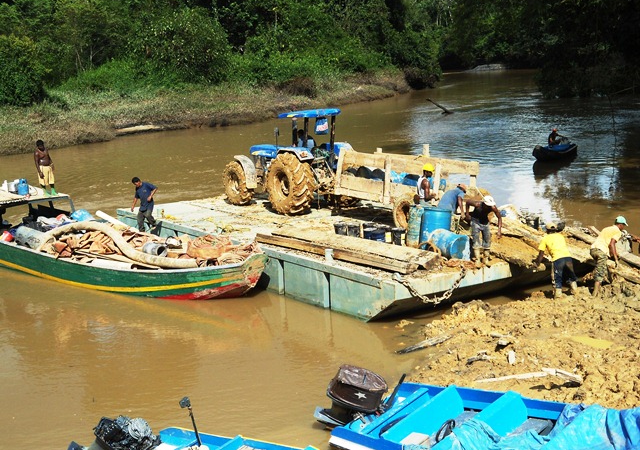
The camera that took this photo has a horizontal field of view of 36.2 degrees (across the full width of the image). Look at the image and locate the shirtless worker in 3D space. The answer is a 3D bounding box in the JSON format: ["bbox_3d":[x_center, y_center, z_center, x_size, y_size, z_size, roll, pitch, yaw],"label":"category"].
[{"bbox_3d":[-7.788,-1.631,27.800,0.580,1.630,0.380,-4,11,-22],"label":"shirtless worker"}]

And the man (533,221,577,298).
[{"bbox_3d":[4.889,0.704,20.300,0.650,1.560,0.680,-4,11,-22],"label":"man"}]

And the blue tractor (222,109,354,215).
[{"bbox_3d":[-0.767,-1.769,26.272,2.058,2.577,3.773,-7,13,-35],"label":"blue tractor"}]

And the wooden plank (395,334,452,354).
[{"bbox_3d":[1.797,2.066,17.140,1.155,0.060,0.200,-12,15,-22],"label":"wooden plank"}]

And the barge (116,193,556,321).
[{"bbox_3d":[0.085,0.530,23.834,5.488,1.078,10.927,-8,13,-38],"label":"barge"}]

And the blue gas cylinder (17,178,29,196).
[{"bbox_3d":[-7.941,-1.021,26.200,0.300,0.450,0.300,-5,11,-17],"label":"blue gas cylinder"}]

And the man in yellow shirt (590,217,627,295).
[{"bbox_3d":[5.868,0.633,20.000,0.680,1.630,0.520,-5,12,-28],"label":"man in yellow shirt"}]

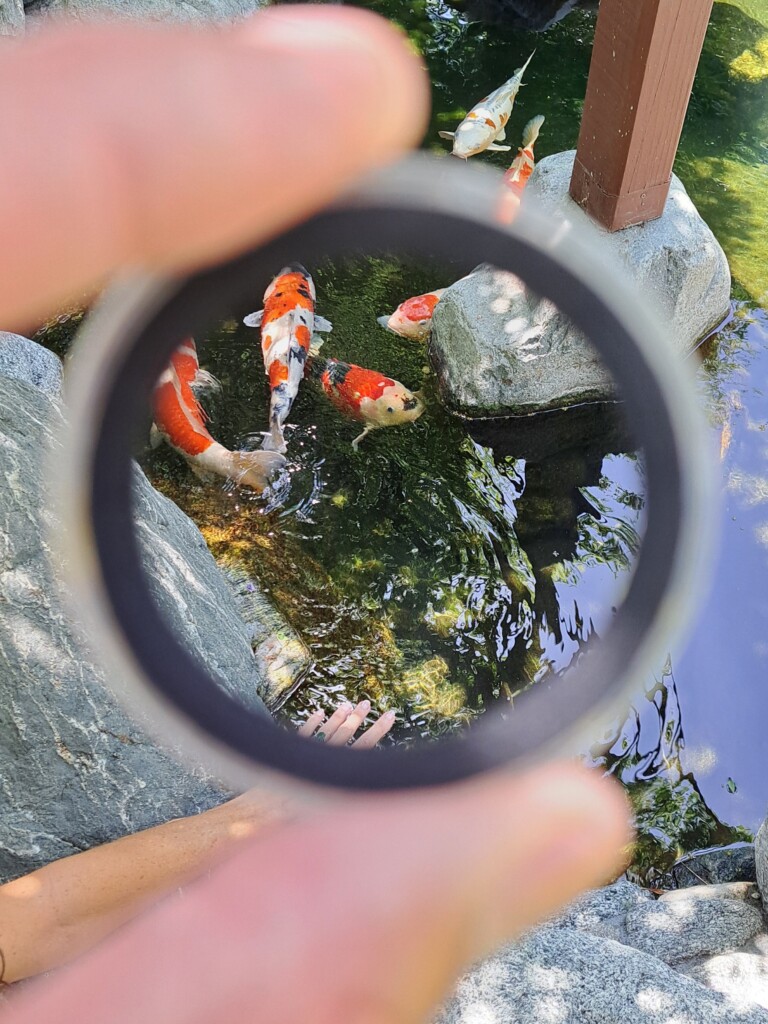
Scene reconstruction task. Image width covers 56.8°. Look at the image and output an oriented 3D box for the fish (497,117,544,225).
[{"bbox_3d":[0.360,-0.877,1.883,0.130,0.130,0.540,15,54,11],"label":"fish"}]

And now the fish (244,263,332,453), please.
[{"bbox_3d":[-0.196,-0.339,1.470,0.170,0.130,0.530,-2,53,-1],"label":"fish"}]

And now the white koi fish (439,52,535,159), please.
[{"bbox_3d":[0.345,-1.213,2.141,0.180,0.130,0.620,19,55,14],"label":"white koi fish"}]

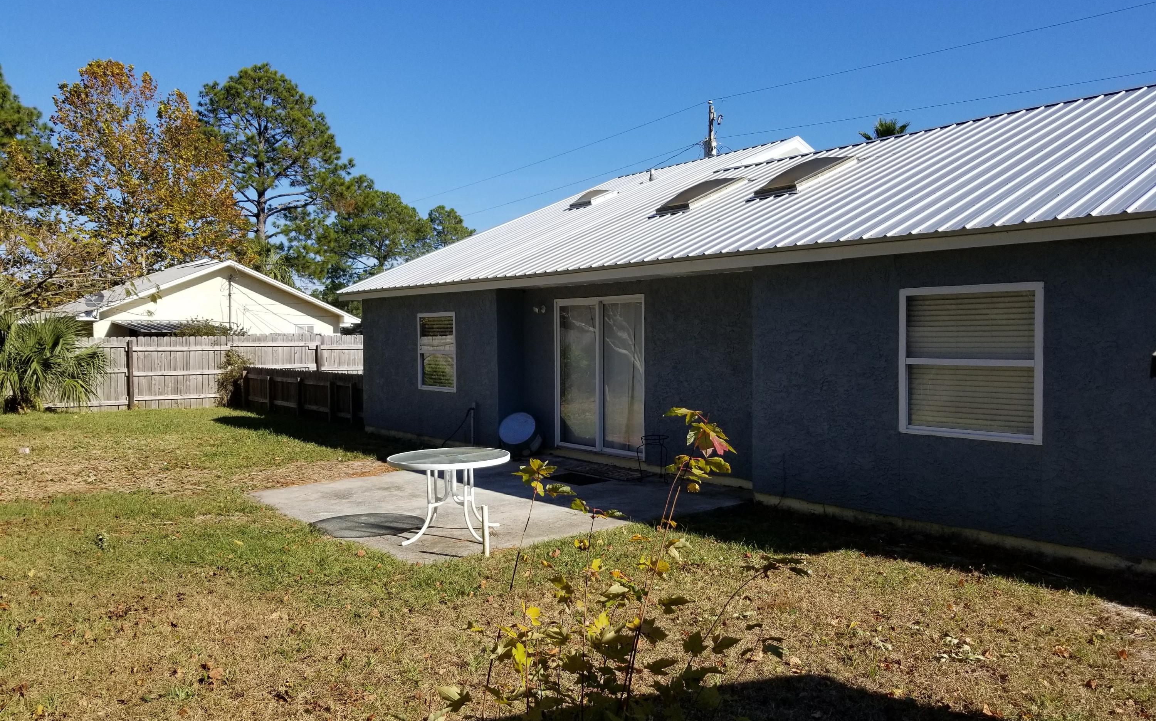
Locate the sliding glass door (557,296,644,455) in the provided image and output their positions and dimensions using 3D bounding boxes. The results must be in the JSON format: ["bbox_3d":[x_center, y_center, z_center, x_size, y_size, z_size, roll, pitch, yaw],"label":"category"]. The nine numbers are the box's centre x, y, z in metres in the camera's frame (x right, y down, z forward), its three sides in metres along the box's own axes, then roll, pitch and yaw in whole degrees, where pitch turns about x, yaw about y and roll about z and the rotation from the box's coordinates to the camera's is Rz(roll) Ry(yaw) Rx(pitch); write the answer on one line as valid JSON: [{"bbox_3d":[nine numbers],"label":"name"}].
[{"bbox_3d":[0.275,0.191,11.438,0.120,2.039,1.790,-2,2,-39],"label":"sliding glass door"}]

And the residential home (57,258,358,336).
[{"bbox_3d":[-15.274,-1.347,34.908,9.100,4.500,10.500,-2,2,-39],"label":"residential home"}]

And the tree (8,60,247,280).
[{"bbox_3d":[-21.227,-6.689,41.215,10.031,14.902,10.031,-1,2,-27],"label":"tree"}]

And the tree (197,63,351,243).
[{"bbox_3d":[-16.367,-7.731,47.239,7.892,16.567,7.892,-1,2,-19],"label":"tree"}]

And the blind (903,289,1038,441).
[{"bbox_3d":[3.173,0.018,7.088,0.060,1.167,1.100,-2,2,-39],"label":"blind"}]

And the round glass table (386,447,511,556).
[{"bbox_3d":[-1.078,1.145,7.333,1.004,0.684,1.004,0,2,0],"label":"round glass table"}]

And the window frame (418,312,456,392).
[{"bbox_3d":[-2.197,-0.130,13.595,0.100,1.218,1.154,-2,2,-39],"label":"window frame"}]

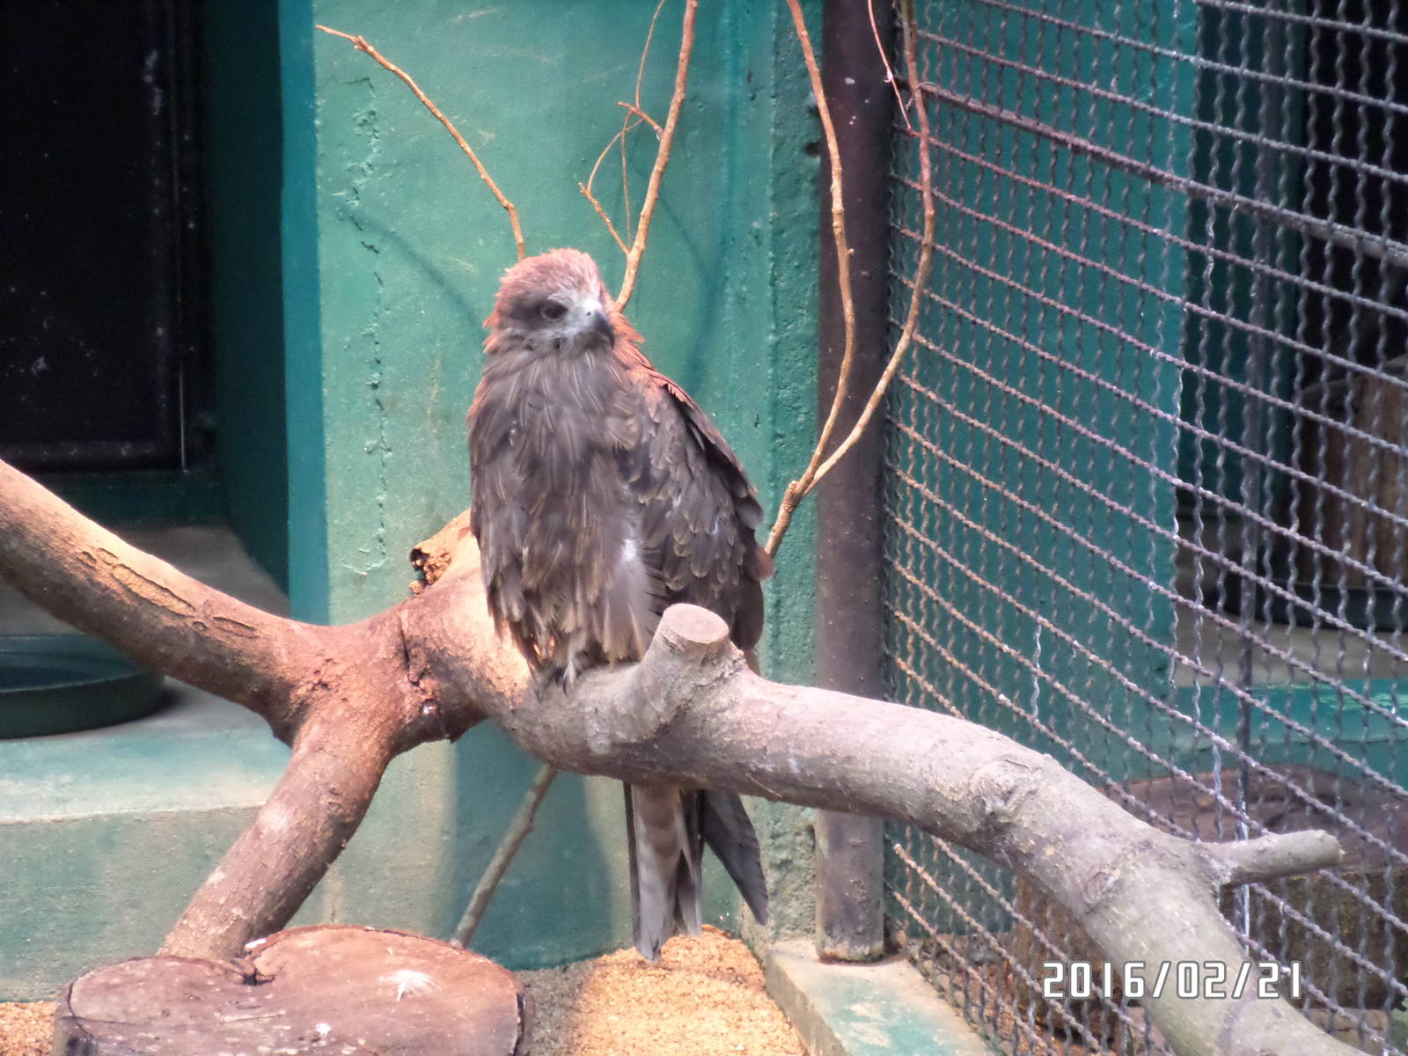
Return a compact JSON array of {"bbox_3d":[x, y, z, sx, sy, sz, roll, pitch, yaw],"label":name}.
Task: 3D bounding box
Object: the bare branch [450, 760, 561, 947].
[{"bbox_3d":[-0.146,0.240,3.280,0.014,0.160,0.014,28,11,0],"label":"bare branch"}]

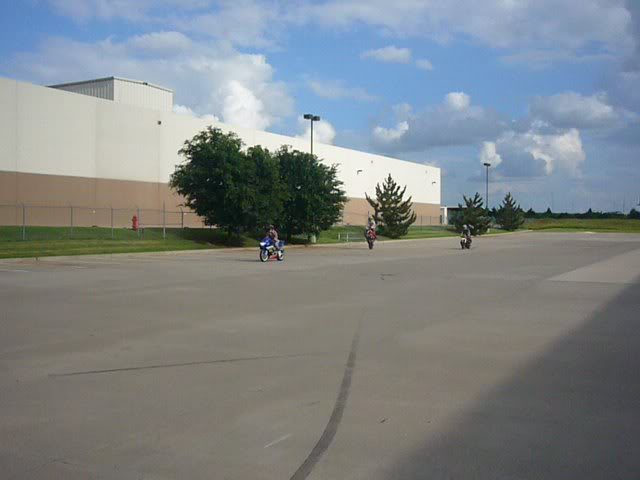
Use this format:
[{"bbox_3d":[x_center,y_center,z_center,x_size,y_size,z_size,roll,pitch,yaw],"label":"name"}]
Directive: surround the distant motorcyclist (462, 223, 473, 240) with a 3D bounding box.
[{"bbox_3d":[8.693,-0.501,42.500,0.550,1.050,0.700,1,2,21],"label":"distant motorcyclist"}]

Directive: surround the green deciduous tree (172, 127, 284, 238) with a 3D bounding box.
[{"bbox_3d":[-6.093,-3.722,47.500,6.800,7.500,7.400,0,2,0],"label":"green deciduous tree"}]

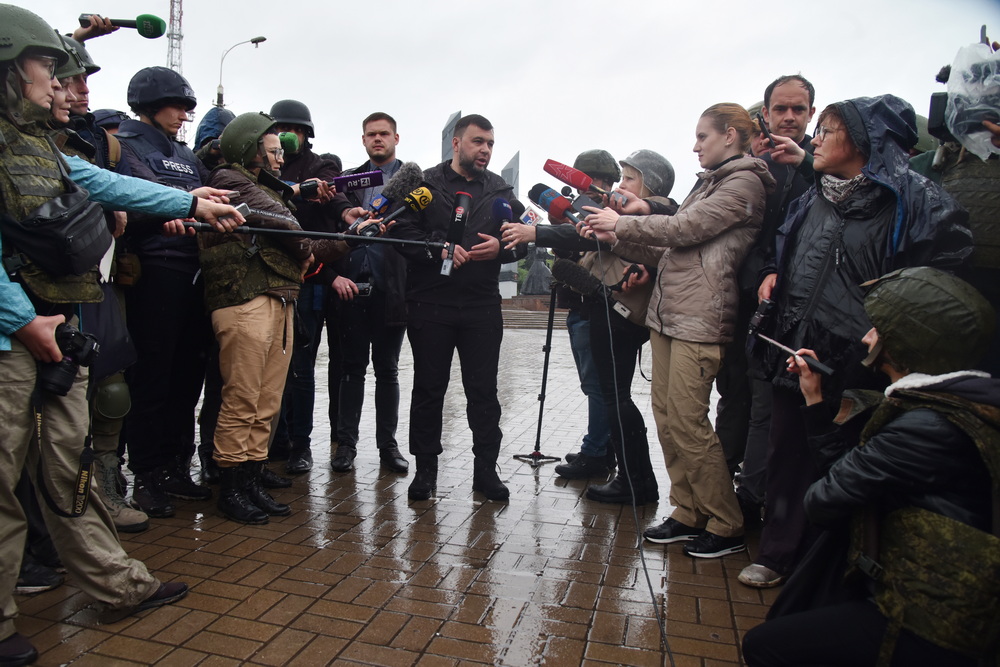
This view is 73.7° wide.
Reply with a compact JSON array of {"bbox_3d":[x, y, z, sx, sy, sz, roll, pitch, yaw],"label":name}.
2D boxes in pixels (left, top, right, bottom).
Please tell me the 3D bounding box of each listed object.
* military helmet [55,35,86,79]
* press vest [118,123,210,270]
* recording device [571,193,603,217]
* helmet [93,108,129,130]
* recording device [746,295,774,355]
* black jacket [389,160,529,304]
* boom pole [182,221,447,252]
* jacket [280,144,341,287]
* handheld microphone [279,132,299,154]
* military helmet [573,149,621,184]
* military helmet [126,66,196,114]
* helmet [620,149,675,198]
[{"bbox_3d":[-1.499,-0.924,2.170,0.270,0.185,0.240,-11,9,-28],"label":"military helmet"},{"bbox_3d":[-1.422,-0.584,2.800,0.310,0.620,0.440,4,4,27],"label":"press vest"},{"bbox_3d":[0.335,-0.491,2.580,0.150,0.075,0.009,36,33,5],"label":"recording device"},{"bbox_3d":[-1.949,-1.070,3.380,0.270,0.170,0.240,7,3,-3],"label":"helmet"},{"bbox_3d":[0.918,-0.035,2.350,0.090,0.130,0.110,30,-7,-38],"label":"recording device"},{"bbox_3d":[-0.195,-0.469,3.130,0.620,0.670,0.380,1,3,-6],"label":"black jacket"},{"bbox_3d":[-0.650,-0.360,2.485,1.000,0.035,0.035,1,3,-26],"label":"boom pole"},{"bbox_3d":[-1.025,-0.607,3.460,0.560,0.760,0.380,0,4,-27],"label":"jacket"},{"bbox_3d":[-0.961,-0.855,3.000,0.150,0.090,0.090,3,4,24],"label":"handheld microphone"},{"bbox_3d":[0.496,-0.854,3.430,0.270,0.180,0.240,0,4,-26],"label":"military helmet"},{"bbox_3d":[-1.411,-1.009,2.780,0.285,0.185,0.240,12,4,2],"label":"military helmet"},{"bbox_3d":[0.686,-0.744,3.100,0.275,0.190,0.240,20,-1,-15],"label":"helmet"}]

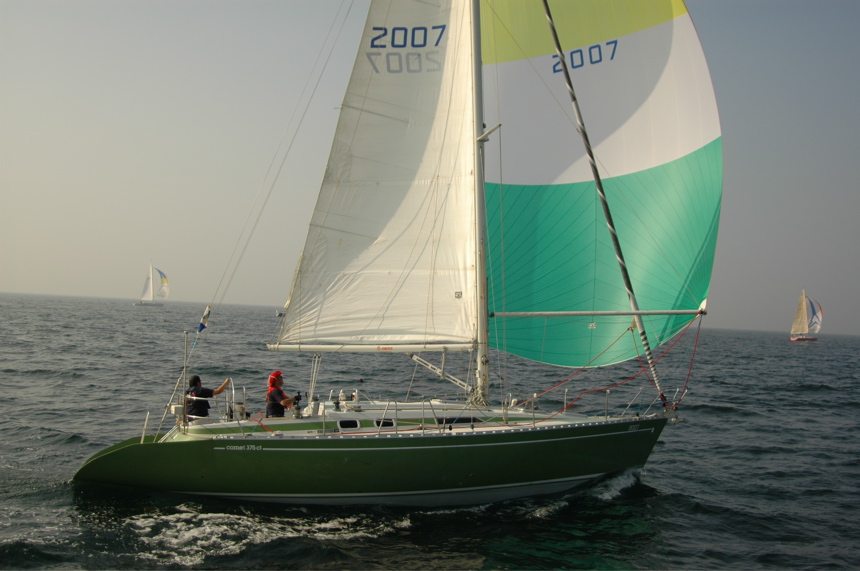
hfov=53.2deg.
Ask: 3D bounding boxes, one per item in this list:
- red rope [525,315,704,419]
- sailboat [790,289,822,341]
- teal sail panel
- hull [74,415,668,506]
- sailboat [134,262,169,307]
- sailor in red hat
[{"bbox_3d":[3.673,1.613,17.100,3.600,2.050,1.200,3,-2,-12],"label":"red rope"},{"bbox_3d":[122.901,9.552,280.000,12.500,17.000,4.400,4,-2,-31],"label":"sailboat"},{"bbox_3d":[3.550,-0.686,19.000,5.700,4.900,2.000,2,-2,22],"label":"teal sail panel"},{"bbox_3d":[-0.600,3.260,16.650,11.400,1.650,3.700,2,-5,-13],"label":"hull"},{"bbox_3d":[-112.068,-0.402,345.000,13.000,18.000,4.600,4,-2,-20],"label":"sailboat"},{"bbox_3d":[-2.751,2.330,15.700,0.550,1.600,0.520,3,-2,-8],"label":"sailor in red hat"}]

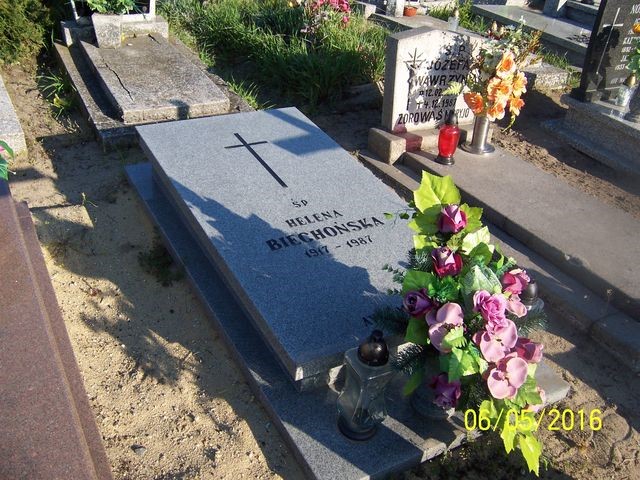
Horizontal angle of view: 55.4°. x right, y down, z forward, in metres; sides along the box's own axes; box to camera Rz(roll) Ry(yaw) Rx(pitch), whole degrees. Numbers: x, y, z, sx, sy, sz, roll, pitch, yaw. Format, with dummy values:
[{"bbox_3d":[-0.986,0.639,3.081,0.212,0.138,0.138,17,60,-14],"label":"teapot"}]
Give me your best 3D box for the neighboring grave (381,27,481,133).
[{"bbox_3d":[0.582,-0.799,3.019,0.467,0.481,0.098,-11,36,-16],"label":"neighboring grave"}]

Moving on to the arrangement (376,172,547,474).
[{"bbox_3d":[0.379,0.215,1.670,0.432,0.590,0.373,-11,36,-16],"label":"arrangement"}]

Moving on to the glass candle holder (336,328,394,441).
[{"bbox_3d":[0.120,0.391,1.613,0.113,0.346,0.113,-8,35,-18],"label":"glass candle holder"}]

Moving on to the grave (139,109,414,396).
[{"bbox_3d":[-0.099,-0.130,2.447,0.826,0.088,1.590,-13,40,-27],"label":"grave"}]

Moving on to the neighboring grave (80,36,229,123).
[{"bbox_3d":[-1.028,-0.992,3.685,0.564,0.088,1.212,-14,38,-24],"label":"neighboring grave"}]

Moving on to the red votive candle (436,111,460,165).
[{"bbox_3d":[0.581,-0.460,2.736,0.093,0.246,0.093,0,35,0],"label":"red votive candle"}]

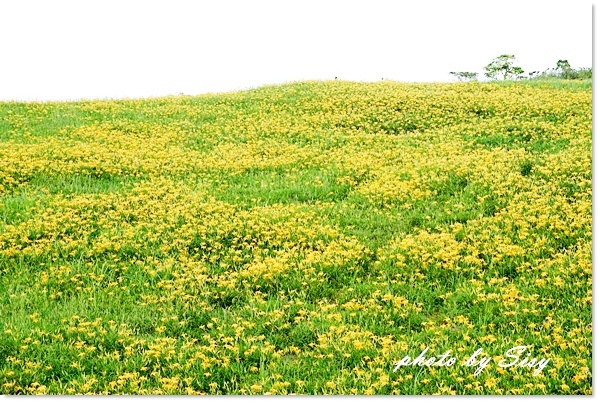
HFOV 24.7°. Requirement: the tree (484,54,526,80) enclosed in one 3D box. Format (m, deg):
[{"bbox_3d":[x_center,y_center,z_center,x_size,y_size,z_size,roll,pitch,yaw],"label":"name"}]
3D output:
[{"bbox_3d":[12.691,-8.161,85.000,2.500,1.950,2.400,0,2,0],"label":"tree"}]

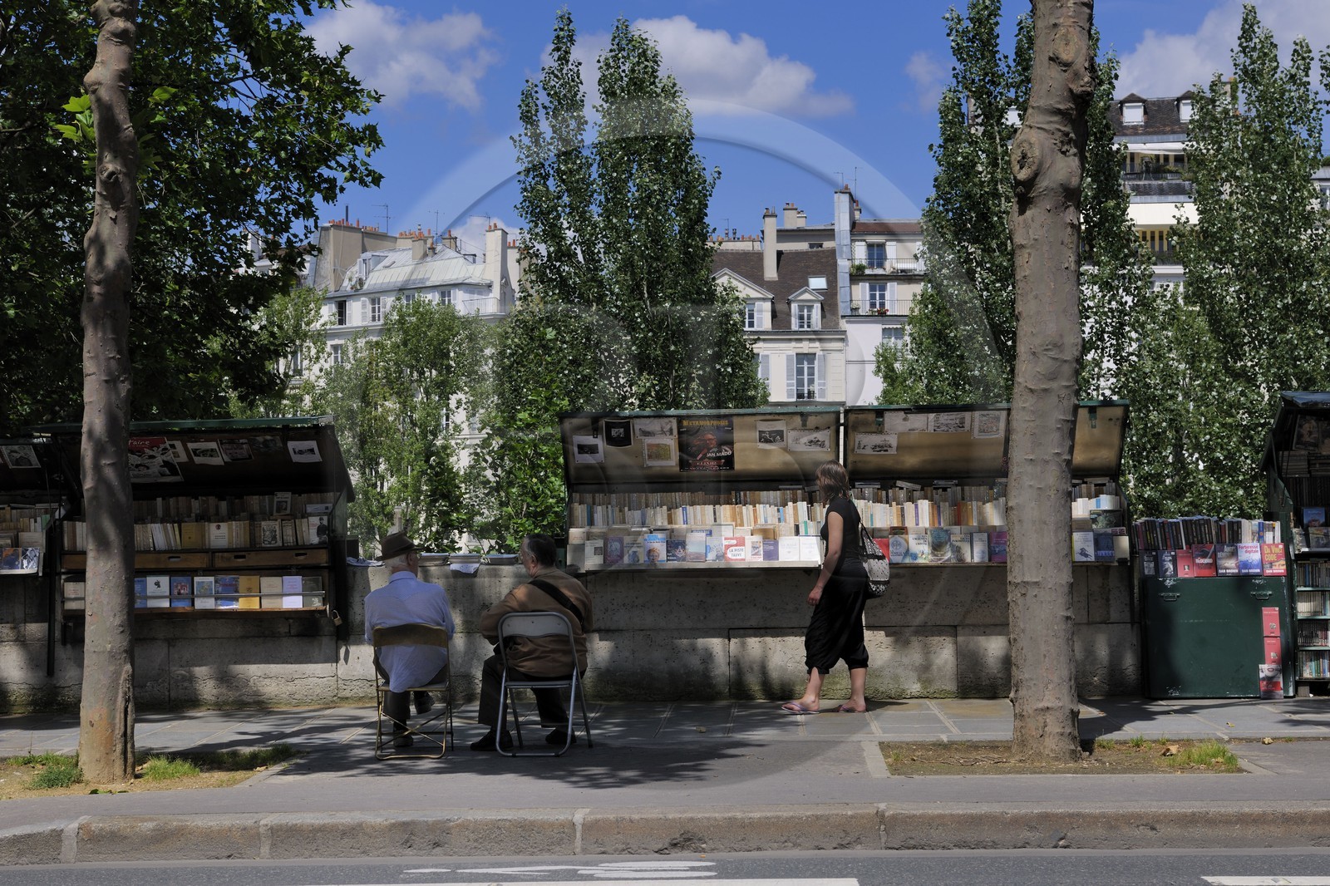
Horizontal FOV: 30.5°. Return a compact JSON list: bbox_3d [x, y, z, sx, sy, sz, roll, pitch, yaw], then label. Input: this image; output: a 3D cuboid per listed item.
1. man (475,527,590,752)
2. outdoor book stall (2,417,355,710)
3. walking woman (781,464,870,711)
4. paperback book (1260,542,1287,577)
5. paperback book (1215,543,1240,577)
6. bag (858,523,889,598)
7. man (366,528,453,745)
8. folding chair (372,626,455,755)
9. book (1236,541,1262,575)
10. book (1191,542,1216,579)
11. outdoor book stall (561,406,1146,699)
[{"bbox_3d":[-0.775,1.150,14.120,0.660,1.260,0.760,0,-1,-12],"label":"man"},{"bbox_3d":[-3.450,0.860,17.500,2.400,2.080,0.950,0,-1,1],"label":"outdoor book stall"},{"bbox_3d":[1.073,0.965,16.300,0.600,1.690,0.480,0,-1,7],"label":"walking woman"},{"bbox_3d":[4.213,0.810,16.868,0.152,0.228,0.038,-1,-17,2],"label":"paperback book"},{"bbox_3d":[3.894,0.811,16.868,0.152,0.228,0.038,-1,-17,2],"label":"paperback book"},{"bbox_3d":[1.388,0.797,16.400,0.270,0.490,0.150,0,-1,-11],"label":"bag"},{"bbox_3d":[-1.478,1.155,14.180,0.520,1.280,0.780,0,-1,3],"label":"man"},{"bbox_3d":[-1.437,1.395,13.950,0.440,0.765,0.470,0,-1,0],"label":"folding chair"},{"bbox_3d":[4.046,0.808,16.866,0.152,0.228,0.033,-1,-17,2],"label":"book"},{"bbox_3d":[3.732,0.815,16.864,0.152,0.228,0.030,-1,-17,2],"label":"book"},{"bbox_3d":[1.320,0.770,17.480,4.050,2.090,0.880,0,-1,1],"label":"outdoor book stall"}]

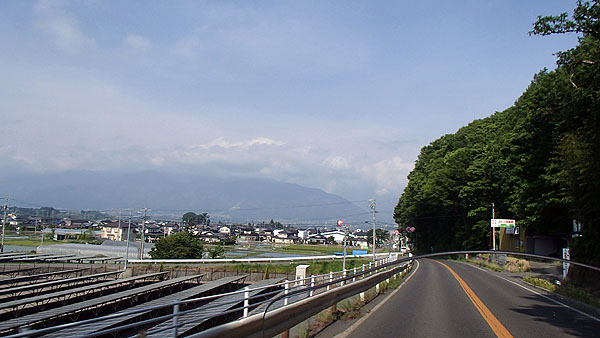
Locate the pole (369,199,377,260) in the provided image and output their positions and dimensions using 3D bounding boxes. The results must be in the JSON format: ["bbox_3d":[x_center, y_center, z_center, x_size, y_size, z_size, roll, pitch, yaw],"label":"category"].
[{"bbox_3d":[12.205,10.384,75.000,1.100,10.800,0.700,2,-6,0],"label":"pole"}]

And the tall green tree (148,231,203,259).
[{"bbox_3d":[-23.658,14.805,86.000,10.300,5.400,9.600,4,-6,-14],"label":"tall green tree"}]

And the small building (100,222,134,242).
[{"bbox_3d":[-70.723,24.481,174.000,9.100,7.500,8.600,1,-6,10],"label":"small building"}]

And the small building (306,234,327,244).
[{"bbox_3d":[8.007,33.496,212.000,9.200,4.600,7.800,2,-6,0],"label":"small building"}]

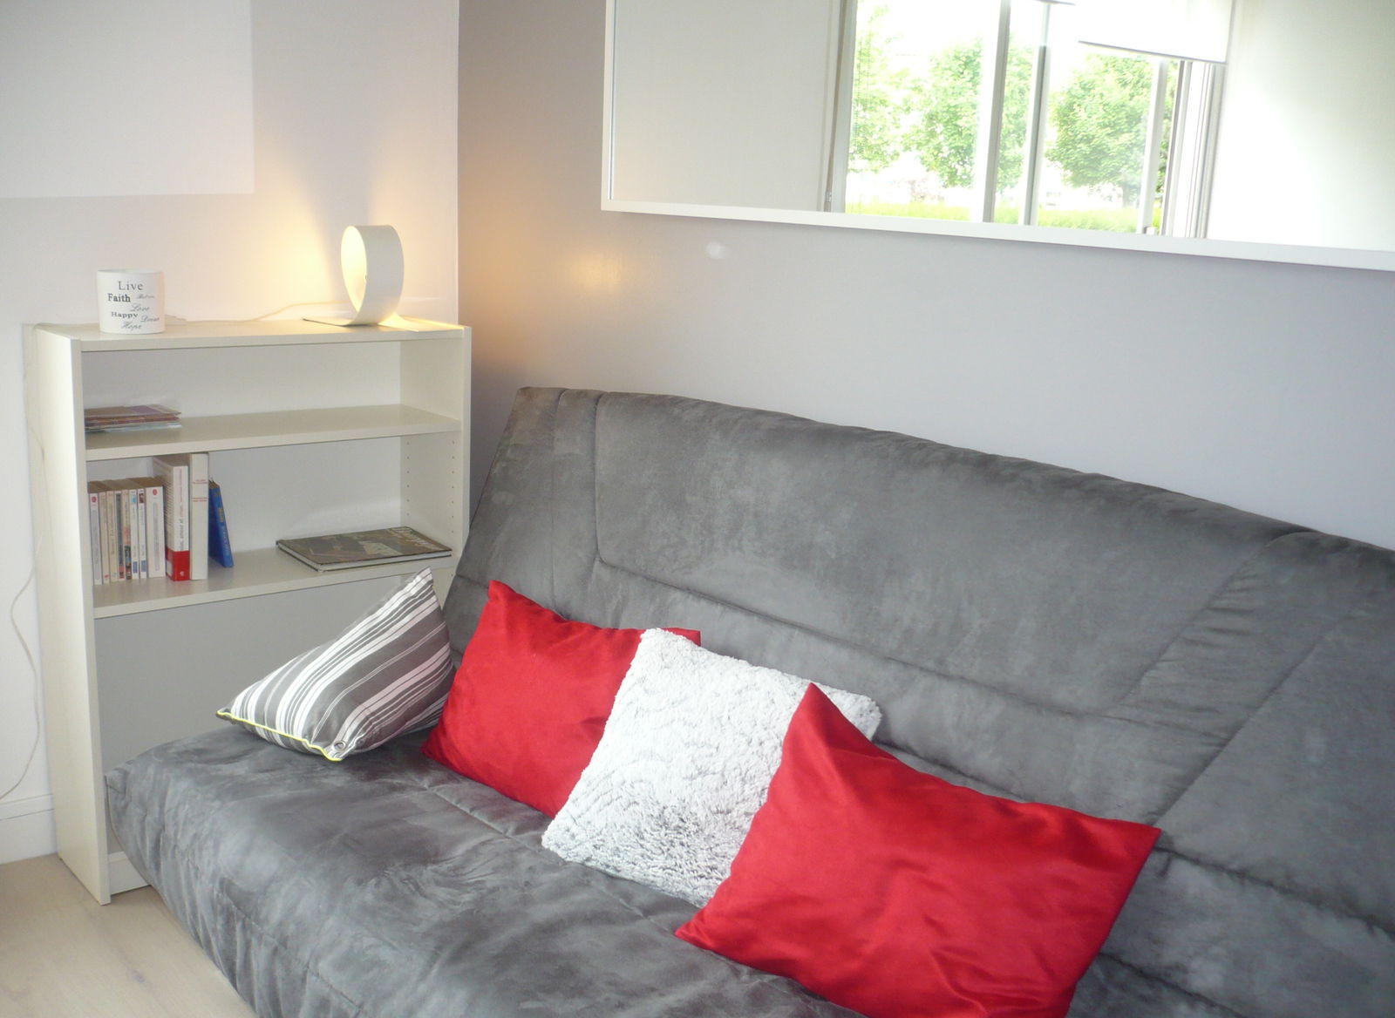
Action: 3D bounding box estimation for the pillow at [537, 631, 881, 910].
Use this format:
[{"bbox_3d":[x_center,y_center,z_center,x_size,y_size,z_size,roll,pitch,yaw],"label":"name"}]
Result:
[{"bbox_3d":[0.011,0.400,2.142,0.420,0.390,0.140,12,-20,33],"label":"pillow"}]

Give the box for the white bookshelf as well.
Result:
[{"bbox_3d":[-0.882,0.160,2.897,0.800,1.060,0.280,-8,15,-40],"label":"white bookshelf"}]

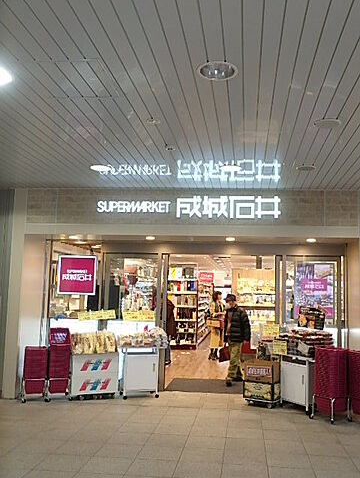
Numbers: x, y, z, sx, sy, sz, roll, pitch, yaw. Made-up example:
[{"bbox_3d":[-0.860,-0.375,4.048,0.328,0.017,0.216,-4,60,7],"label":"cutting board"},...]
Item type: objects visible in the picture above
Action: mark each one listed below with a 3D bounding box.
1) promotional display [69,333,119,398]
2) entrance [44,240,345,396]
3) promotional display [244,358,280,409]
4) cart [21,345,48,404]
[{"bbox_3d":[-1.291,1.852,7.014,0.690,0.927,0.390,5,-7,-26],"label":"promotional display"},{"bbox_3d":[0.166,1.230,7.565,4.828,2.363,0.250,1,-6,8],"label":"entrance"},{"bbox_3d":[1.161,2.037,6.702,0.450,0.620,0.330,-2,-7,31],"label":"promotional display"},{"bbox_3d":[-2.014,1.880,6.679,0.350,0.760,0.440,3,-7,-15],"label":"cart"}]

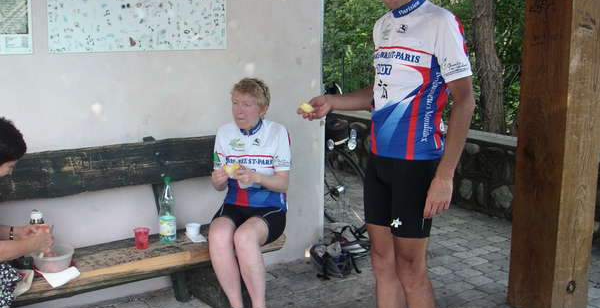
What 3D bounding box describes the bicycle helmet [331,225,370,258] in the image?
[{"bbox_3d":[0.355,0.527,4.130,0.280,0.170,0.210,-5,12,-25],"label":"bicycle helmet"}]

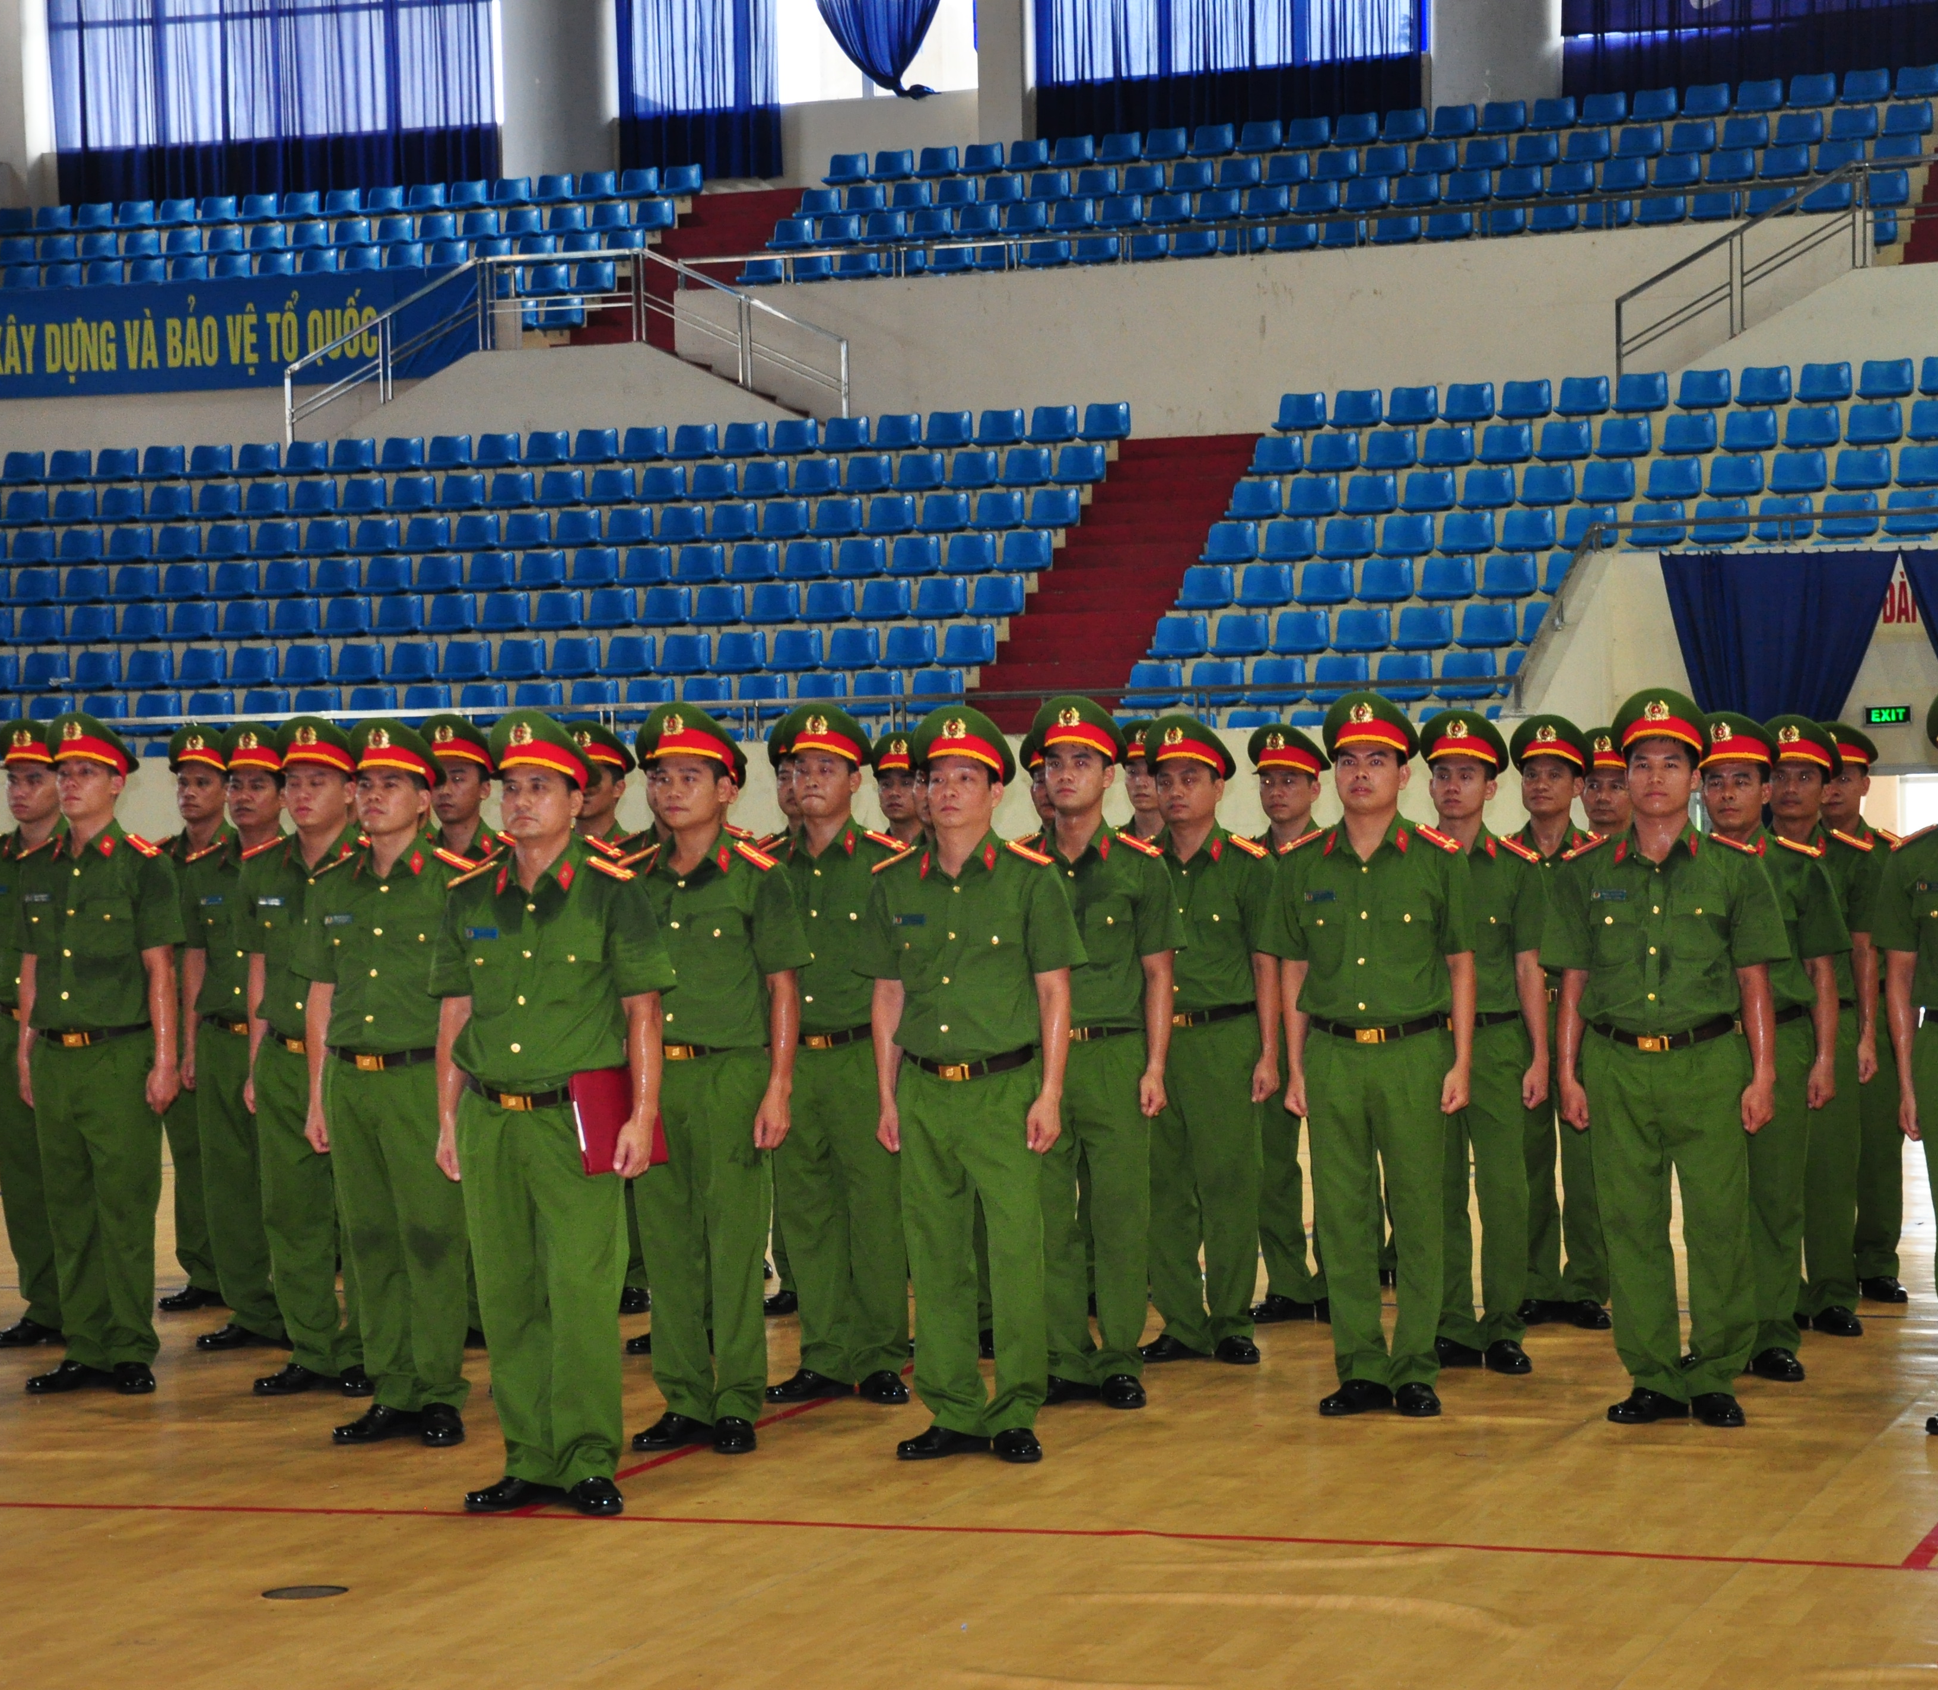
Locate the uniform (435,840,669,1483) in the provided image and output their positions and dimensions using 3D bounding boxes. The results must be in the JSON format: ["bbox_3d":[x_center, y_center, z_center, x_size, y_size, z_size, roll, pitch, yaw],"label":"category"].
[{"bbox_3d":[-0.927,0.706,9.896,0.560,1.429,0.310,-1,0,19],"label":"uniform"}]

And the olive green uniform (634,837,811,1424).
[{"bbox_3d":[-0.654,0.695,10.800,0.570,1.424,0.300,-1,0,20],"label":"olive green uniform"}]

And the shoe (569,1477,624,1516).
[{"bbox_3d":[-0.821,1.422,9.915,0.102,0.100,0.285,-1,0,-15],"label":"shoe"}]

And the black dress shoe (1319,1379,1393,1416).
[{"bbox_3d":[0.974,1.369,11.200,0.102,0.100,0.285,-1,0,40],"label":"black dress shoe"}]

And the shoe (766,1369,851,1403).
[{"bbox_3d":[-0.403,1.371,11.467,0.280,0.102,0.103,-2,1,-42],"label":"shoe"}]

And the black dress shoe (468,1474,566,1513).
[{"bbox_3d":[-0.992,1.407,9.855,0.280,0.102,0.103,-2,1,-42],"label":"black dress shoe"}]

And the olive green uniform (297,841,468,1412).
[{"bbox_3d":[-1.433,0.693,11.033,0.520,1.406,0.290,-1,0,19],"label":"olive green uniform"}]

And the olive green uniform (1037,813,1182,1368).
[{"bbox_3d":[0.304,0.663,11.450,0.550,1.443,0.300,-1,0,20],"label":"olive green uniform"}]

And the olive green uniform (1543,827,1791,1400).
[{"bbox_3d":[1.697,0.649,10.800,0.580,1.400,0.280,-1,1,19],"label":"olive green uniform"}]

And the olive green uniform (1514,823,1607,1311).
[{"bbox_3d":[1.696,0.634,12.750,0.520,1.411,0.280,-1,1,19],"label":"olive green uniform"}]

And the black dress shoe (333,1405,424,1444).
[{"bbox_3d":[-1.479,1.431,11.132,0.102,0.102,0.285,-1,0,43],"label":"black dress shoe"}]

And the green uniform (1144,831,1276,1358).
[{"bbox_3d":[0.644,0.674,12.366,0.520,1.437,0.290,-1,0,19],"label":"green uniform"}]

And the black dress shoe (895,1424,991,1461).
[{"bbox_3d":[-0.050,1.372,10.434,0.280,0.102,0.103,-2,1,-42],"label":"black dress shoe"}]

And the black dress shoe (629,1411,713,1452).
[{"bbox_3d":[-0.702,1.405,10.803,0.285,0.100,0.102,-1,0,-44],"label":"black dress shoe"}]

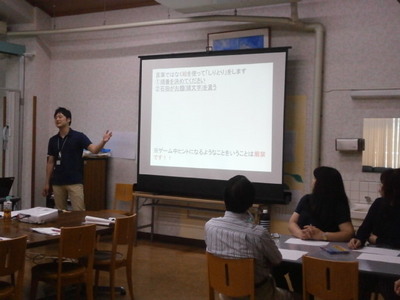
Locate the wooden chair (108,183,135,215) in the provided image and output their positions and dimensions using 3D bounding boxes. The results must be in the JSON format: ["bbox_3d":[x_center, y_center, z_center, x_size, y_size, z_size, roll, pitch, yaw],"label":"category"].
[{"bbox_3d":[-1.080,0.860,7.100,0.420,0.800,0.460,2,2,37],"label":"wooden chair"}]

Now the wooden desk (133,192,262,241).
[{"bbox_3d":[0.032,0.944,6.805,1.810,0.700,0.480,2,1,29],"label":"wooden desk"}]

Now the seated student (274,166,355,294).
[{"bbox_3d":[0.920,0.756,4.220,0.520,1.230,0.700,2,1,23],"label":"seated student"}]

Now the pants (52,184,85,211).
[{"bbox_3d":[-1.489,0.831,6.150,0.370,0.880,0.270,2,1,10],"label":"pants"}]

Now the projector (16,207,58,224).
[{"bbox_3d":[-1.370,0.555,4.650,0.250,0.070,0.230,2,8,29],"label":"projector"}]

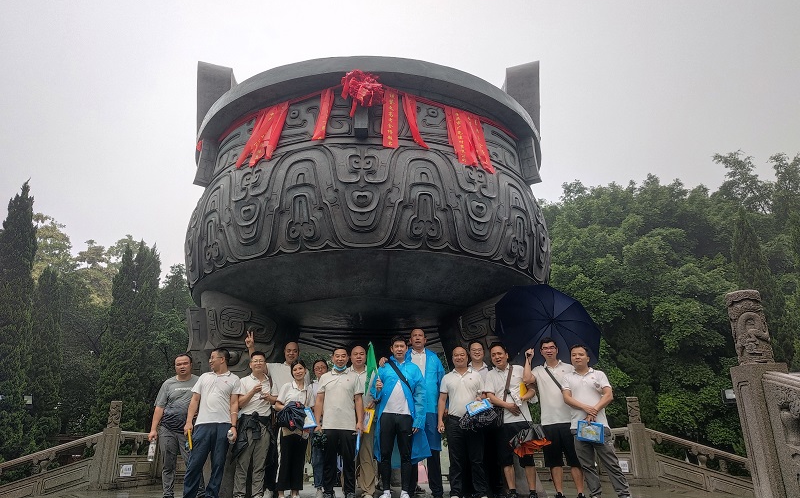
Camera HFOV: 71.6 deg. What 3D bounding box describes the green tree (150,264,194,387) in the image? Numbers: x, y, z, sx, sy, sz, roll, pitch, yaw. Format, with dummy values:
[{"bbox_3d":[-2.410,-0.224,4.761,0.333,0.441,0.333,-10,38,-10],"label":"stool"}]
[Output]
[{"bbox_3d":[-6.690,3.306,16.312,2.100,5.971,2.100,0,-19,0],"label":"green tree"}]

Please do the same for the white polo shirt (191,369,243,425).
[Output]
[{"bbox_3d":[-1.997,1.616,6.054,0.510,0.592,0.270,7,-20,-21],"label":"white polo shirt"}]

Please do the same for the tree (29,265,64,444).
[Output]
[{"bbox_3d":[-9.530,3.129,14.787,1.500,5.512,1.500,0,-19,0],"label":"tree"}]

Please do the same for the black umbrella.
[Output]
[{"bbox_3d":[1.700,1.040,6.420,1.330,0.660,1.330,25,-49,8],"label":"black umbrella"}]

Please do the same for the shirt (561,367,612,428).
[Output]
[{"bbox_3d":[1.974,1.576,5.888,0.490,0.647,0.270,-9,-21,24],"label":"shirt"}]

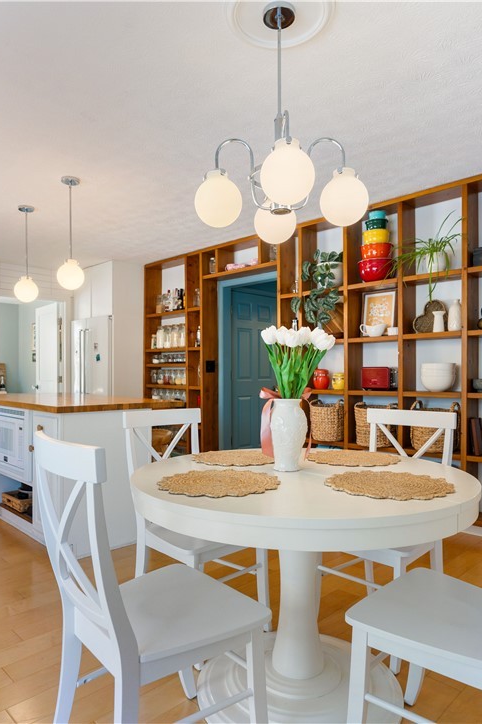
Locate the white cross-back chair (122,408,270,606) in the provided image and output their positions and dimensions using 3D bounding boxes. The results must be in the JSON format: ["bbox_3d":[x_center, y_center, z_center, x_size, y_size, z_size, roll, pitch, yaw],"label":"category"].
[{"bbox_3d":[-0.200,0.685,2.174,0.460,0.925,0.520,1,-2,-45],"label":"white cross-back chair"}]

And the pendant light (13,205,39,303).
[{"bbox_3d":[-1.732,-0.865,3.894,0.200,0.762,0.200,1,-2,-45],"label":"pendant light"}]

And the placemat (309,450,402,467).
[{"bbox_3d":[0.477,0.405,2.051,0.400,0.010,0.400,0,-1,0],"label":"placemat"}]

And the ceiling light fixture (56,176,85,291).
[{"bbox_3d":[-1.169,-0.869,3.312,0.178,0.765,0.178,1,-1,-45],"label":"ceiling light fixture"}]

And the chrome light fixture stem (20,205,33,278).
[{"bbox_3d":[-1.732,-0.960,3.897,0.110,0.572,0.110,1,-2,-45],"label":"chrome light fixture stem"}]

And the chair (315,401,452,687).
[{"bbox_3d":[0.626,0.703,2.110,0.445,0.945,0.540,-1,-1,42],"label":"chair"}]

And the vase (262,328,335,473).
[{"bbox_3d":[0.217,0.132,1.850,0.275,0.550,0.250,0,-1,0],"label":"vase"}]

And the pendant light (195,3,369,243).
[{"bbox_3d":[0.141,-0.879,1.755,0.620,0.780,0.620,0,-1,-2],"label":"pendant light"}]

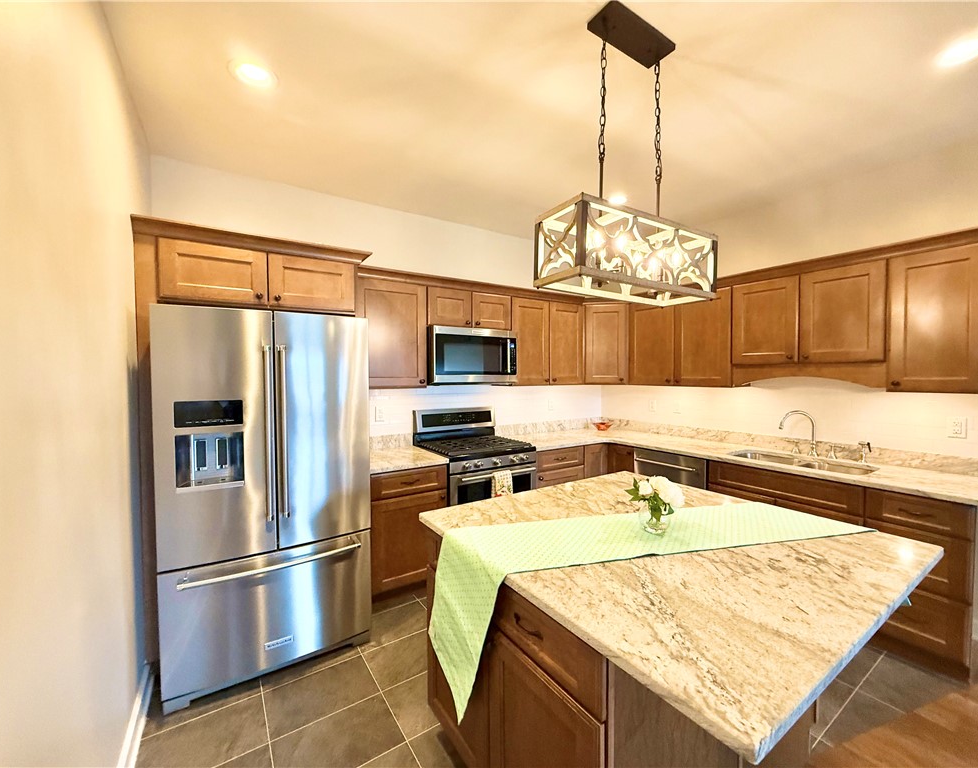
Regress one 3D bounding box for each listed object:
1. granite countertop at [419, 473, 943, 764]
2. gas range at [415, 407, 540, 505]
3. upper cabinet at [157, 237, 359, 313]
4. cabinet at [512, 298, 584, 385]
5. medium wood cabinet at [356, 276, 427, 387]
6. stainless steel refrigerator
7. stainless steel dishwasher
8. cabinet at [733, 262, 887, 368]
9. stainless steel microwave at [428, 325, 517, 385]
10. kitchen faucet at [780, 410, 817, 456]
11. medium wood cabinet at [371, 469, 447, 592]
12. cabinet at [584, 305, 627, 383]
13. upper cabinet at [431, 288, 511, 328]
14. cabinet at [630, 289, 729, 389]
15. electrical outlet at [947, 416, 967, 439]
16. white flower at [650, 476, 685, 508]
[{"bbox_3d":[0.616,0.567,1.572,1.323,0.036,1.310,-1,2,-34],"label":"granite countertop"},{"bbox_3d":[-0.115,0.813,3.206,0.753,1.175,0.710,-1,2,-34],"label":"gas range"},{"bbox_3d":[-1.332,-0.551,2.431,0.908,0.289,0.620,-1,2,-34],"label":"upper cabinet"},{"bbox_3d":[0.460,-0.365,3.833,0.853,0.759,0.316,-1,2,-34],"label":"cabinet"},{"bbox_3d":[-0.770,-0.347,3.076,0.546,0.762,0.322,-1,2,-33],"label":"medium wood cabinet"},{"bbox_3d":[-1.257,0.550,2.354,0.906,1.790,0.895,-1,2,-33],"label":"stainless steel refrigerator"},{"bbox_3d":[1.639,0.942,3.406,0.615,0.845,0.605,-1,2,-34],"label":"stainless steel dishwasher"},{"bbox_3d":[2.200,-0.427,2.835,0.338,0.601,0.852,-1,2,-34],"label":"cabinet"},{"bbox_3d":[-0.188,-0.215,3.388,0.758,0.432,0.435,-1,2,-33],"label":"stainless steel microwave"},{"bbox_3d":[2.123,0.339,2.840,0.262,0.318,0.060,0,2,3],"label":"kitchen faucet"},{"bbox_3d":[-0.680,0.991,2.984,0.538,0.875,0.625,-1,2,-33],"label":"medium wood cabinet"},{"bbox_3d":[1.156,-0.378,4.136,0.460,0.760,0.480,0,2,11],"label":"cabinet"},{"bbox_3d":[-0.216,-0.584,3.378,0.768,0.289,0.316,-1,2,-34],"label":"upper cabinet"},{"bbox_3d":[1.721,-0.368,3.617,0.322,0.762,0.929,-1,2,-33],"label":"cabinet"},{"bbox_3d":[2.718,0.253,2.403,0.010,0.116,0.074,-1,2,-33],"label":"electrical outlet"},{"bbox_3d":[0.668,0.406,1.550,0.130,0.115,0.130,-1,2,-33],"label":"white flower"}]

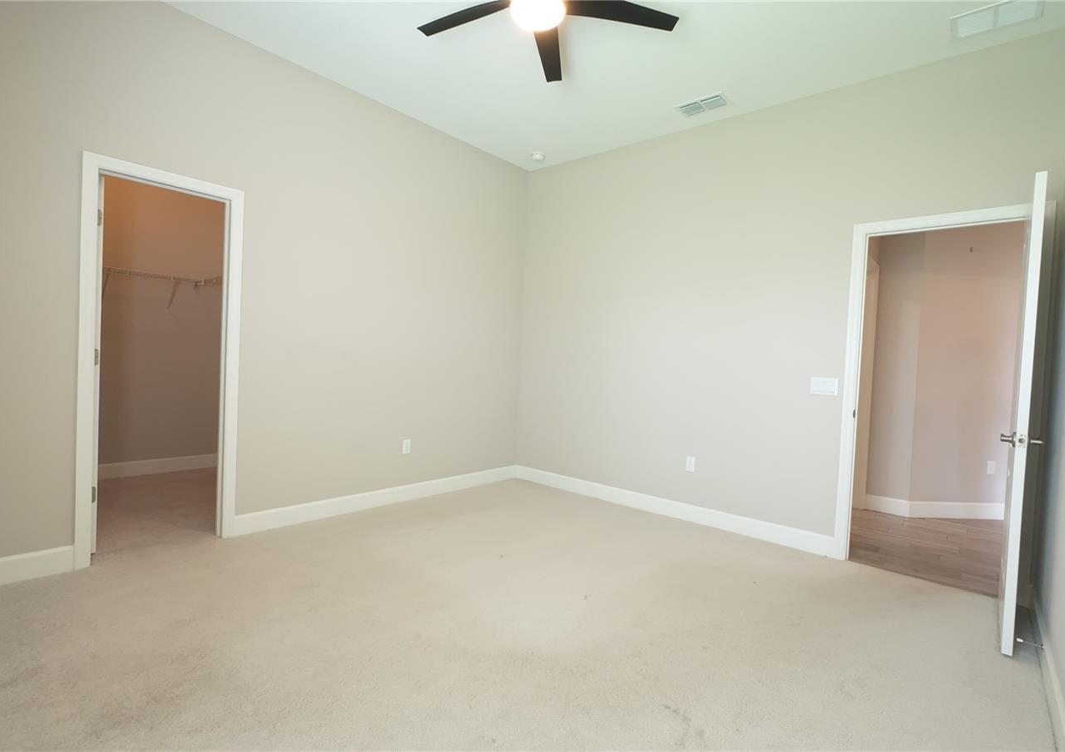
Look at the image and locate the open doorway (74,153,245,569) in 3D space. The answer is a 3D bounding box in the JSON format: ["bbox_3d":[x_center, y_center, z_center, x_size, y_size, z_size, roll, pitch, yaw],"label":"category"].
[{"bbox_3d":[-2.123,-0.066,2.468,0.700,2.165,0.150,1,2,-44],"label":"open doorway"}]

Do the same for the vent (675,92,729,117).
[{"bbox_3d":[1.232,-1.946,3.080,0.340,0.020,0.195,4,2,35],"label":"vent"}]

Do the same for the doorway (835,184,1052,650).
[{"bbox_3d":[2.193,0.132,2.260,0.865,2.175,0.850,4,2,35],"label":"doorway"}]

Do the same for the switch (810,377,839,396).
[{"bbox_3d":[1.944,0.072,2.834,0.153,0.115,0.015,4,2,35],"label":"switch"}]

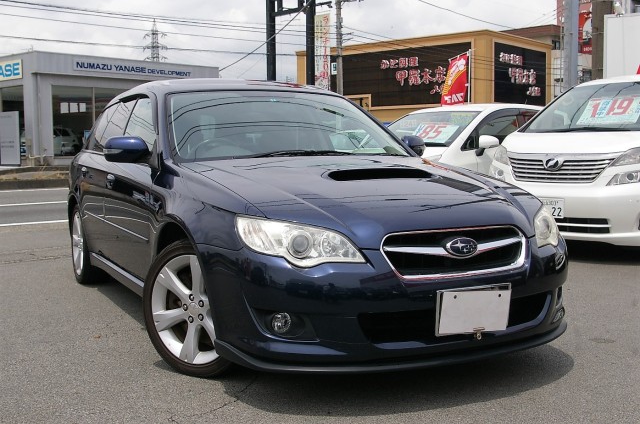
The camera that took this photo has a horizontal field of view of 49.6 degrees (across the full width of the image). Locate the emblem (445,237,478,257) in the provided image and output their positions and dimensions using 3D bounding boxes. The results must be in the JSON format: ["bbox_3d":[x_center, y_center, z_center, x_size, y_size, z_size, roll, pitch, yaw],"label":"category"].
[{"bbox_3d":[0.531,0.134,2.595,0.150,0.080,0.020,-3,5,-28],"label":"emblem"}]

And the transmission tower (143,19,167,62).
[{"bbox_3d":[-44.094,-32.676,186.510,6.000,37.562,6.000,-2,5,-17],"label":"transmission tower"}]

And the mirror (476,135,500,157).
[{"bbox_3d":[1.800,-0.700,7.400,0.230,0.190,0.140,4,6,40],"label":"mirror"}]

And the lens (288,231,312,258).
[{"bbox_3d":[-0.070,0.117,2.500,0.085,0.090,0.055,-3,5,-28],"label":"lens"}]

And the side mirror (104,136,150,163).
[{"bbox_3d":[-0.978,-0.316,3.520,0.230,0.135,0.130,-3,5,-28],"label":"side mirror"}]

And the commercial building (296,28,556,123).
[{"bbox_3d":[8.119,-8.144,55.240,16.967,9.239,10.250,3,6,39],"label":"commercial building"}]

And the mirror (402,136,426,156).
[{"bbox_3d":[0.568,-0.411,4.350,0.220,0.140,0.130,-3,5,-28],"label":"mirror"}]

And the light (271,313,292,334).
[{"bbox_3d":[-0.138,0.401,2.490,0.070,0.072,0.050,-3,5,-28],"label":"light"}]

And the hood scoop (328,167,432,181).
[{"bbox_3d":[0.277,-0.170,3.125,0.480,0.070,0.200,-3,5,-28],"label":"hood scoop"}]

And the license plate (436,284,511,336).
[{"bbox_3d":[0.569,0.358,2.551,0.335,0.172,0.020,-3,5,-28],"label":"license plate"}]

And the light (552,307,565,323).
[{"bbox_3d":[1.053,0.457,3.060,0.068,0.070,0.050,-3,5,-28],"label":"light"}]

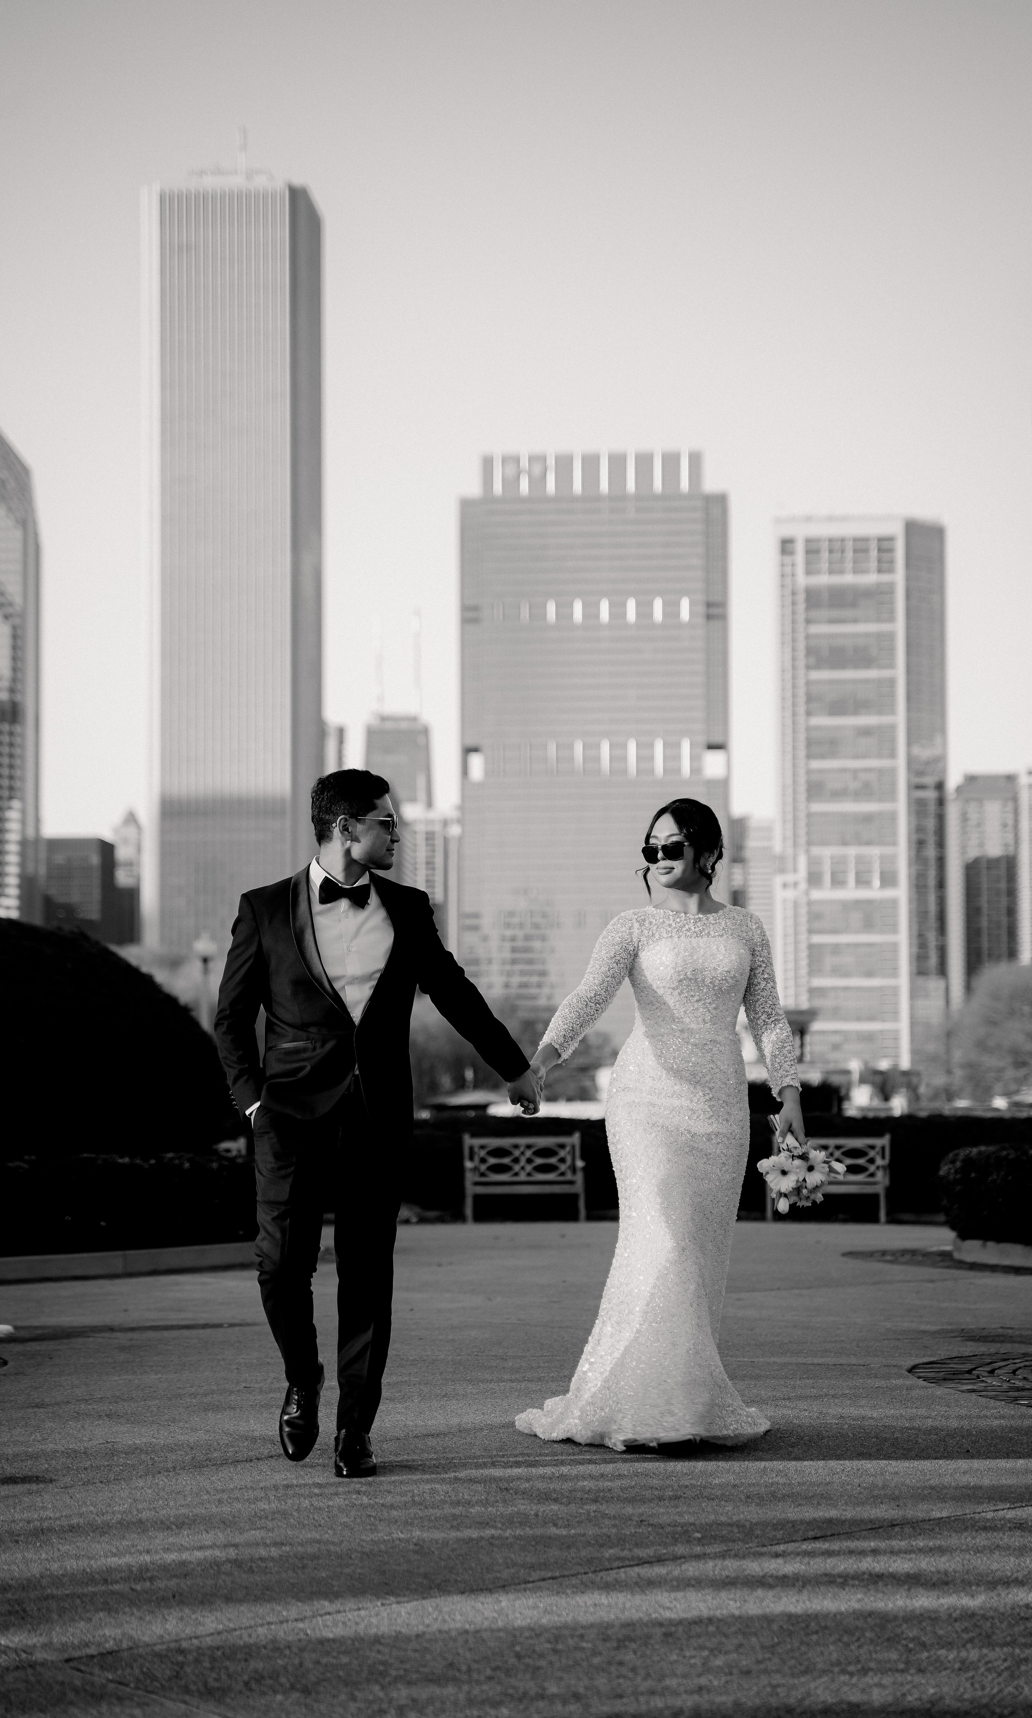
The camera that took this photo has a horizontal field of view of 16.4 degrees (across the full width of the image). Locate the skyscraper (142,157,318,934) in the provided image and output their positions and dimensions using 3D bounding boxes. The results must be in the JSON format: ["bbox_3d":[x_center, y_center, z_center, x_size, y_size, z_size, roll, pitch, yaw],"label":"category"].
[{"bbox_3d":[-103.413,-70.369,1319.851,59.000,351.589,59.000,-1,-5,5],"label":"skyscraper"}]

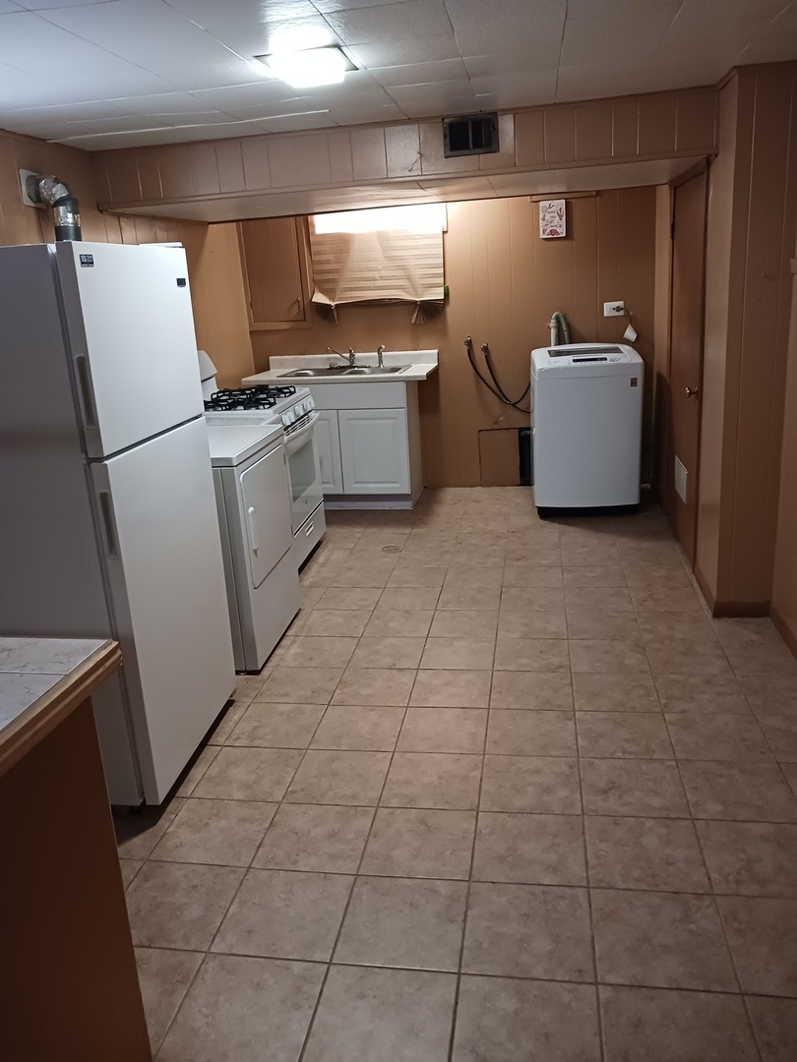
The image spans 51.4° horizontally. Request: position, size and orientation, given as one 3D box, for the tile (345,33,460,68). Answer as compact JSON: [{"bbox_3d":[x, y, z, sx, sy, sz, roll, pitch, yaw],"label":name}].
[{"bbox_3d":[0.029,-1.448,2.494,0.305,0.013,0.305,-1,17,10],"label":"tile"}]

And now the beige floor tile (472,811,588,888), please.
[{"bbox_3d":[0.366,0.882,2.307,0.302,0.010,0.302,-1,17,10],"label":"beige floor tile"}]

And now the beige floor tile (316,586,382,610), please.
[{"bbox_3d":[-0.247,0.352,4.207,0.305,0.010,0.305,-1,17,10],"label":"beige floor tile"}]

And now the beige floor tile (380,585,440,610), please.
[{"bbox_3d":[0.054,0.346,4.136,0.303,0.010,0.303,-1,17,10],"label":"beige floor tile"}]

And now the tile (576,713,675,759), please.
[{"bbox_3d":[0.762,0.698,2.819,0.301,0.015,0.301,-1,18,10],"label":"tile"}]

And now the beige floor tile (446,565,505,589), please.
[{"bbox_3d":[0.407,0.252,4.376,0.302,0.010,0.302,-1,17,10],"label":"beige floor tile"}]

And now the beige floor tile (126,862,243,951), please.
[{"bbox_3d":[-0.590,0.988,2.184,0.305,0.010,0.305,-1,17,10],"label":"beige floor tile"}]

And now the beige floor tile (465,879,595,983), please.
[{"bbox_3d":[0.318,0.976,2.022,0.301,0.015,0.301,-1,18,10],"label":"beige floor tile"}]

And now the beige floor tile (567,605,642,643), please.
[{"bbox_3d":[0.909,0.425,3.693,0.303,0.010,0.303,-1,17,10],"label":"beige floor tile"}]

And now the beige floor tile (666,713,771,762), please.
[{"bbox_3d":[1.069,0.696,2.788,0.305,0.010,0.305,-1,17,10],"label":"beige floor tile"}]

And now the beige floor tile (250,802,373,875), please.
[{"bbox_3d":[-0.238,0.900,2.436,0.304,0.010,0.304,-1,17,10],"label":"beige floor tile"}]

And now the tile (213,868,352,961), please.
[{"bbox_3d":[-0.283,0.984,2.126,0.301,0.015,0.301,-1,18,10],"label":"tile"}]

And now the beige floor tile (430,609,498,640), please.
[{"bbox_3d":[0.305,0.432,3.772,0.301,0.015,0.301,-1,18,10],"label":"beige floor tile"}]

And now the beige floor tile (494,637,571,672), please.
[{"bbox_3d":[0.561,0.520,3.459,0.302,0.010,0.302,-1,17,10],"label":"beige floor tile"}]

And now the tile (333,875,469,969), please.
[{"bbox_3d":[0.015,0.981,2.079,0.305,0.010,0.305,-1,17,10],"label":"tile"}]

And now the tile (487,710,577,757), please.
[{"bbox_3d":[0.463,0.701,2.882,0.303,0.010,0.303,-1,17,10],"label":"tile"}]

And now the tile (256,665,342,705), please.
[{"bbox_3d":[-0.392,0.622,3.328,0.302,0.010,0.302,-1,17,10],"label":"tile"}]

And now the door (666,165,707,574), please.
[{"bbox_3d":[1.564,-0.864,4.477,0.040,1.918,0.857,-1,16,10],"label":"door"}]

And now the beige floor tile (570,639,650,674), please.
[{"bbox_3d":[0.863,0.516,3.407,0.302,0.010,0.302,-1,17,10],"label":"beige floor tile"}]

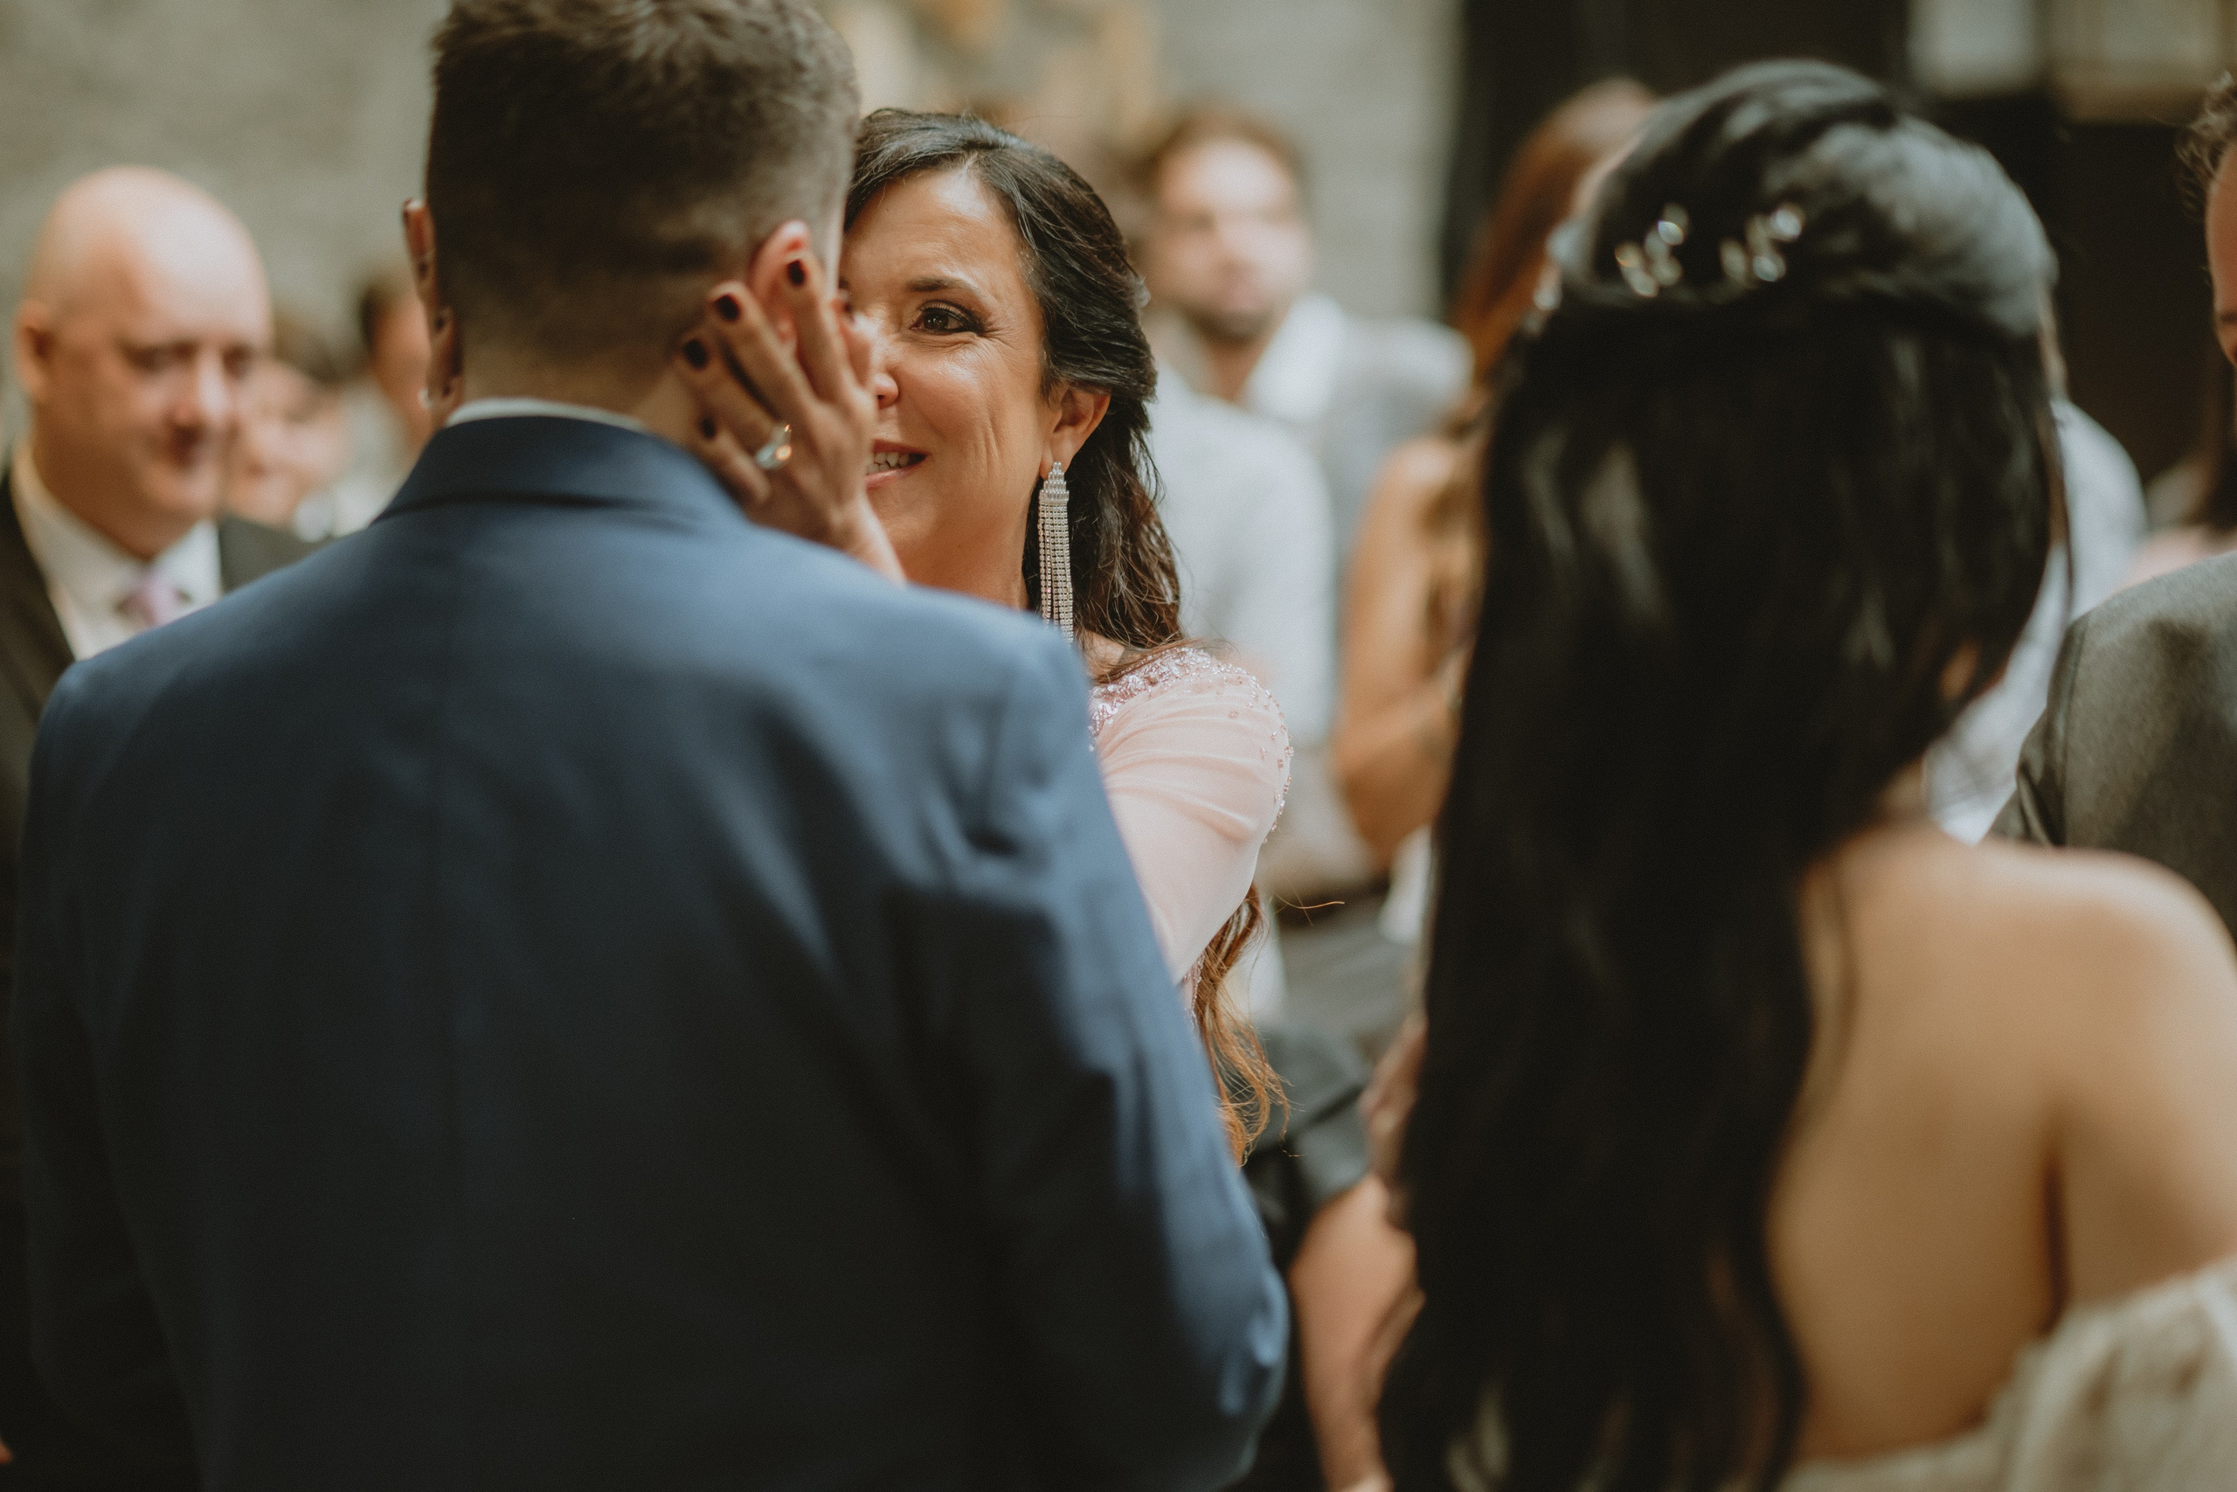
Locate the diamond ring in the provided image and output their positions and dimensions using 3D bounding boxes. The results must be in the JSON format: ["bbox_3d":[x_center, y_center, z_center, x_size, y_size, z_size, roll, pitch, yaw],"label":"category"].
[{"bbox_3d":[-0.156,-0.135,2.380,0.021,0.007,0.023,-44,29,-10],"label":"diamond ring"}]

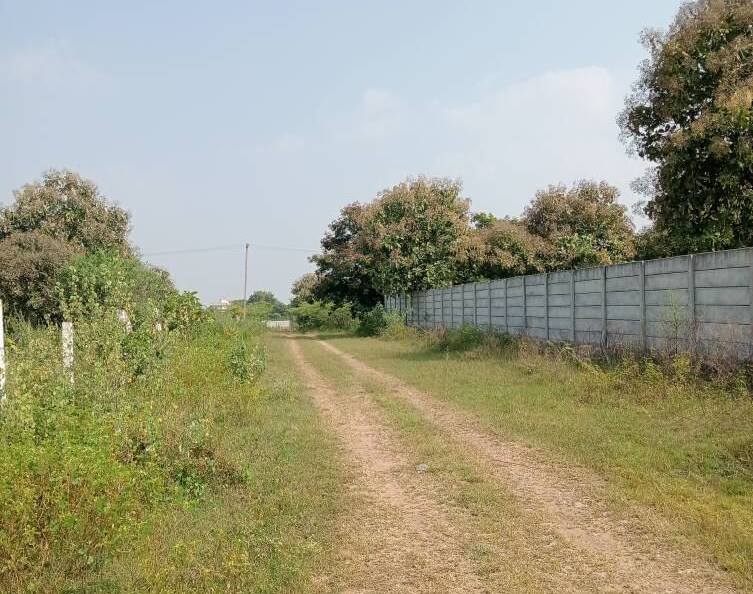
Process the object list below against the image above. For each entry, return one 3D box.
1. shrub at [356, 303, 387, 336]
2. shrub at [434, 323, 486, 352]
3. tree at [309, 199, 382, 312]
[{"bbox_3d":[-0.293,1.342,47.483,1.700,1.920,1.700,0,-1,-8],"label":"shrub"},{"bbox_3d":[3.006,1.450,28.991,1.800,1.000,1.500,0,-1,-8],"label":"shrub"},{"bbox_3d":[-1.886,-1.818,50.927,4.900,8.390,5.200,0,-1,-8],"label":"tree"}]

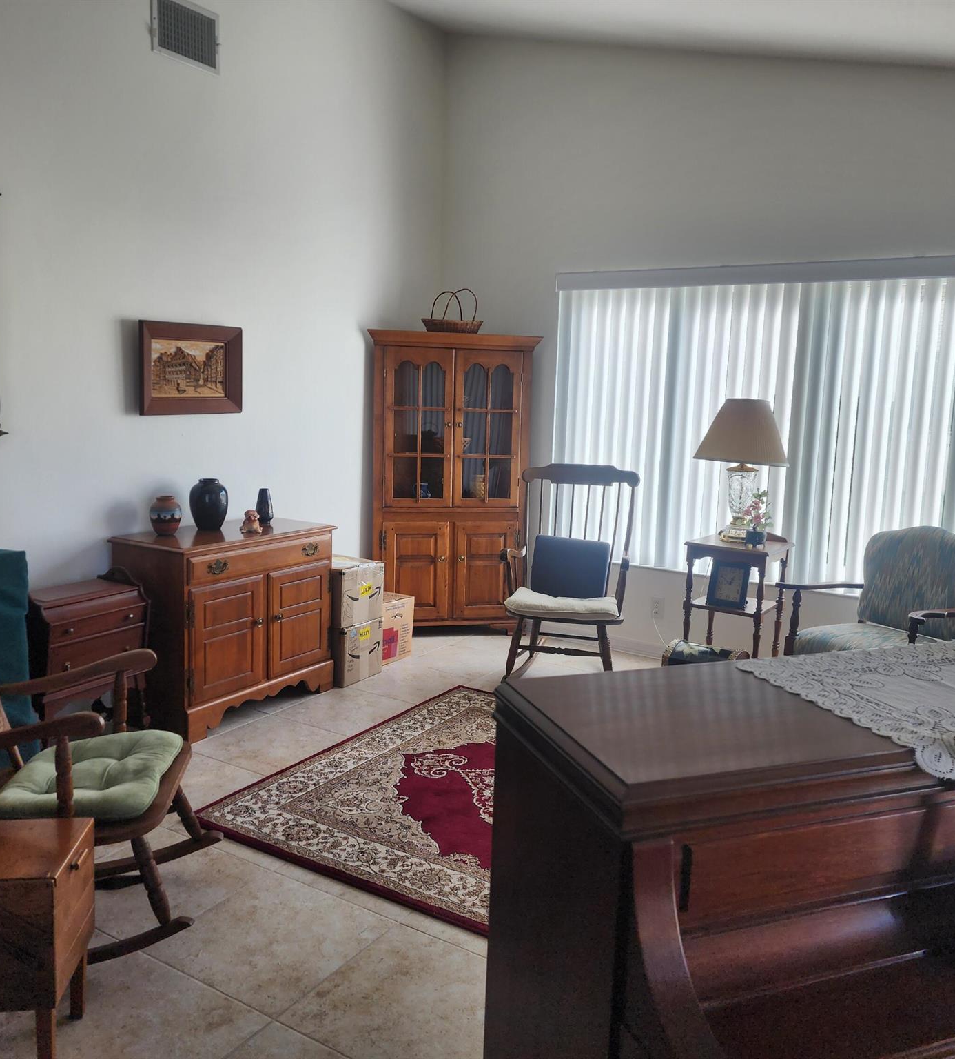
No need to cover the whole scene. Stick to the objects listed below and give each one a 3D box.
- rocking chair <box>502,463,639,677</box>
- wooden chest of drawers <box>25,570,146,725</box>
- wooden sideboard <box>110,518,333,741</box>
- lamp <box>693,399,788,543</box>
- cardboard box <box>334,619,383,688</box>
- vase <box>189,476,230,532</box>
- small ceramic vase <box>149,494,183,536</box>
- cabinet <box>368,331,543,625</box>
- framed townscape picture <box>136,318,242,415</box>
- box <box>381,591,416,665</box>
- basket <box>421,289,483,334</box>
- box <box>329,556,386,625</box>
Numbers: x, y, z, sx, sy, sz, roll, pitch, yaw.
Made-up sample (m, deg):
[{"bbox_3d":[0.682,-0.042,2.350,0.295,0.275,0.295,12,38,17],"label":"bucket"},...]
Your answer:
[{"bbox_3d":[0.459,0.215,4.601,0.600,1.035,0.780,4,9,16],"label":"rocking chair"},{"bbox_3d":[-1.478,0.507,3.461,0.308,0.672,0.416,7,10,32],"label":"wooden chest of drawers"},{"bbox_3d":[-1.052,0.389,4.041,0.416,0.778,0.880,7,10,31],"label":"wooden sideboard"},{"bbox_3d":[1.234,-0.276,4.410,0.432,0.664,0.432,7,10,32],"label":"lamp"},{"bbox_3d":[-0.711,0.559,4.568,0.400,0.277,0.286,7,10,32],"label":"cardboard box"},{"bbox_3d":[-1.150,-0.111,4.051,0.163,0.230,0.163,2,9,0],"label":"vase"},{"bbox_3d":[-1.267,-0.060,3.817,0.132,0.168,0.132,7,10,31],"label":"small ceramic vase"},{"bbox_3d":[-0.188,-0.252,5.363,0.950,1.670,0.480,-1,9,-14],"label":"cabinet"},{"bbox_3d":[-1.198,-0.673,3.966,0.030,0.372,0.526,7,10,31],"label":"framed townscape picture"},{"bbox_3d":[-0.590,0.501,4.857,0.405,0.312,0.301,7,10,32],"label":"box"},{"bbox_3d":[-0.147,-1.193,5.163,0.330,0.255,0.230,-1,9,-14],"label":"basket"},{"bbox_3d":[-0.702,0.297,4.550,0.378,0.278,0.310,7,10,31],"label":"box"}]

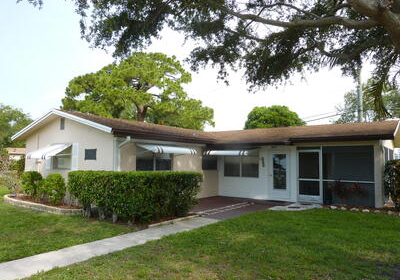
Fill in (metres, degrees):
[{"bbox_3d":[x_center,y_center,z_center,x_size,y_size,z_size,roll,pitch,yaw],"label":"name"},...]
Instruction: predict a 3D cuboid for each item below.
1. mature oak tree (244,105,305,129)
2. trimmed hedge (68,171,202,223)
[{"bbox_3d":[6.483,0.167,25.233,5.600,6.650,5.600,0,-4,14],"label":"mature oak tree"},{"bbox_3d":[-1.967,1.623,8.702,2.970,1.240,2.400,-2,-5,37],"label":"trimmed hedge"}]

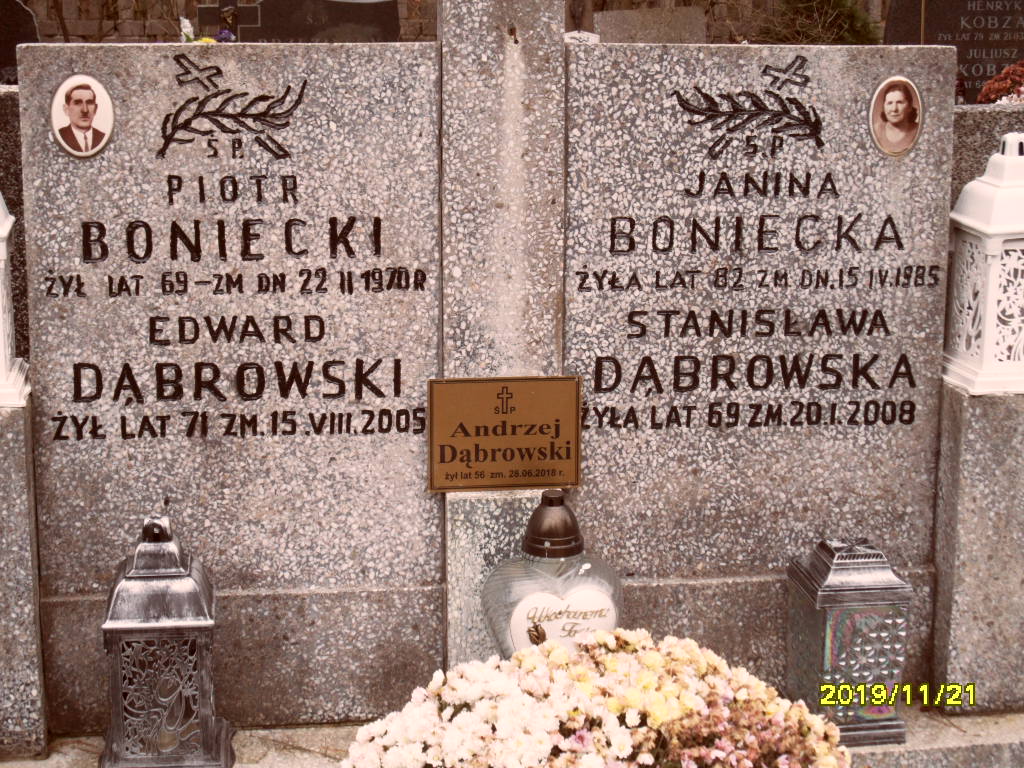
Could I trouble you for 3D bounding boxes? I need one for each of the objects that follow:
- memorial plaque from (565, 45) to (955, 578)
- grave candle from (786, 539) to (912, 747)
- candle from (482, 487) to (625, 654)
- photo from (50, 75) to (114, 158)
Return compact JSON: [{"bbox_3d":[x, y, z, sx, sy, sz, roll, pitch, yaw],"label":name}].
[{"bbox_3d":[0.331,-0.097,2.466,0.534,0.733,0.080,-1,9,-7],"label":"memorial plaque"},{"bbox_3d":[0.462,0.345,2.416,0.129,0.262,0.129,-2,12,-8],"label":"grave candle"},{"bbox_3d":[0.054,0.308,2.358,0.185,0.320,0.120,-3,13,-17],"label":"candle"},{"bbox_3d":[-0.551,-0.343,2.275,0.078,0.105,0.010,-1,9,-7],"label":"photo"}]

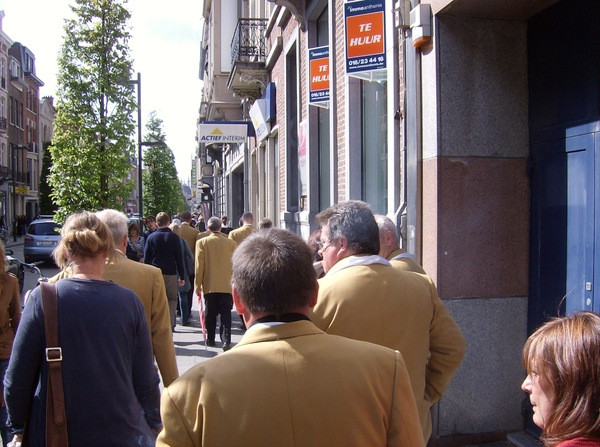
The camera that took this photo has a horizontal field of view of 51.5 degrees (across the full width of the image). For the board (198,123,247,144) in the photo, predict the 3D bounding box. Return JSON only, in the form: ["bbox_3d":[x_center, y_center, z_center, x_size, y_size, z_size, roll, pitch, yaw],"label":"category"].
[{"bbox_3d":[-2.021,-2.363,16.400,1.270,0.490,0.130,0,1,-8],"label":"board"}]

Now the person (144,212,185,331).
[{"bbox_3d":[-2.082,0.736,9.600,0.600,1.800,0.420,0,1,-11],"label":"person"}]

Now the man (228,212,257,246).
[{"bbox_3d":[-0.813,0.728,9.714,0.570,1.800,0.360,-1,1,-10],"label":"man"}]

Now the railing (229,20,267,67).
[{"bbox_3d":[-1.231,-4.082,15.185,0.710,1.000,2.610,0,1,-11],"label":"railing"}]

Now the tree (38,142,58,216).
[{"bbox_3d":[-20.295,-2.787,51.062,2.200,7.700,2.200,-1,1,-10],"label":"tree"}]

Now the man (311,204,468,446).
[{"bbox_3d":[0.331,0.818,2.414,0.620,1.810,0.420,-1,1,-14],"label":"man"}]

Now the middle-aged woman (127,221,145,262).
[{"bbox_3d":[-2.937,0.806,11.113,0.500,1.630,0.330,-1,1,-12],"label":"middle-aged woman"}]

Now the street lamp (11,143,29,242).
[{"bbox_3d":[-18.488,-2.102,41.051,1.250,6.400,0.350,-1,1,-10],"label":"street lamp"}]

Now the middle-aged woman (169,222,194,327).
[{"bbox_3d":[-1.937,0.804,10.050,0.480,1.650,0.380,0,1,-11],"label":"middle-aged woman"}]

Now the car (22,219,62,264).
[{"bbox_3d":[-9.930,0.635,25.816,1.880,1.660,4.750,0,1,-11],"label":"car"}]

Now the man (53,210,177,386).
[{"bbox_3d":[-0.903,0.830,3.014,0.600,1.790,0.400,-1,1,-10],"label":"man"}]

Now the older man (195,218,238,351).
[{"bbox_3d":[-1.129,0.786,8.350,0.570,1.740,0.420,0,1,-11],"label":"older man"}]

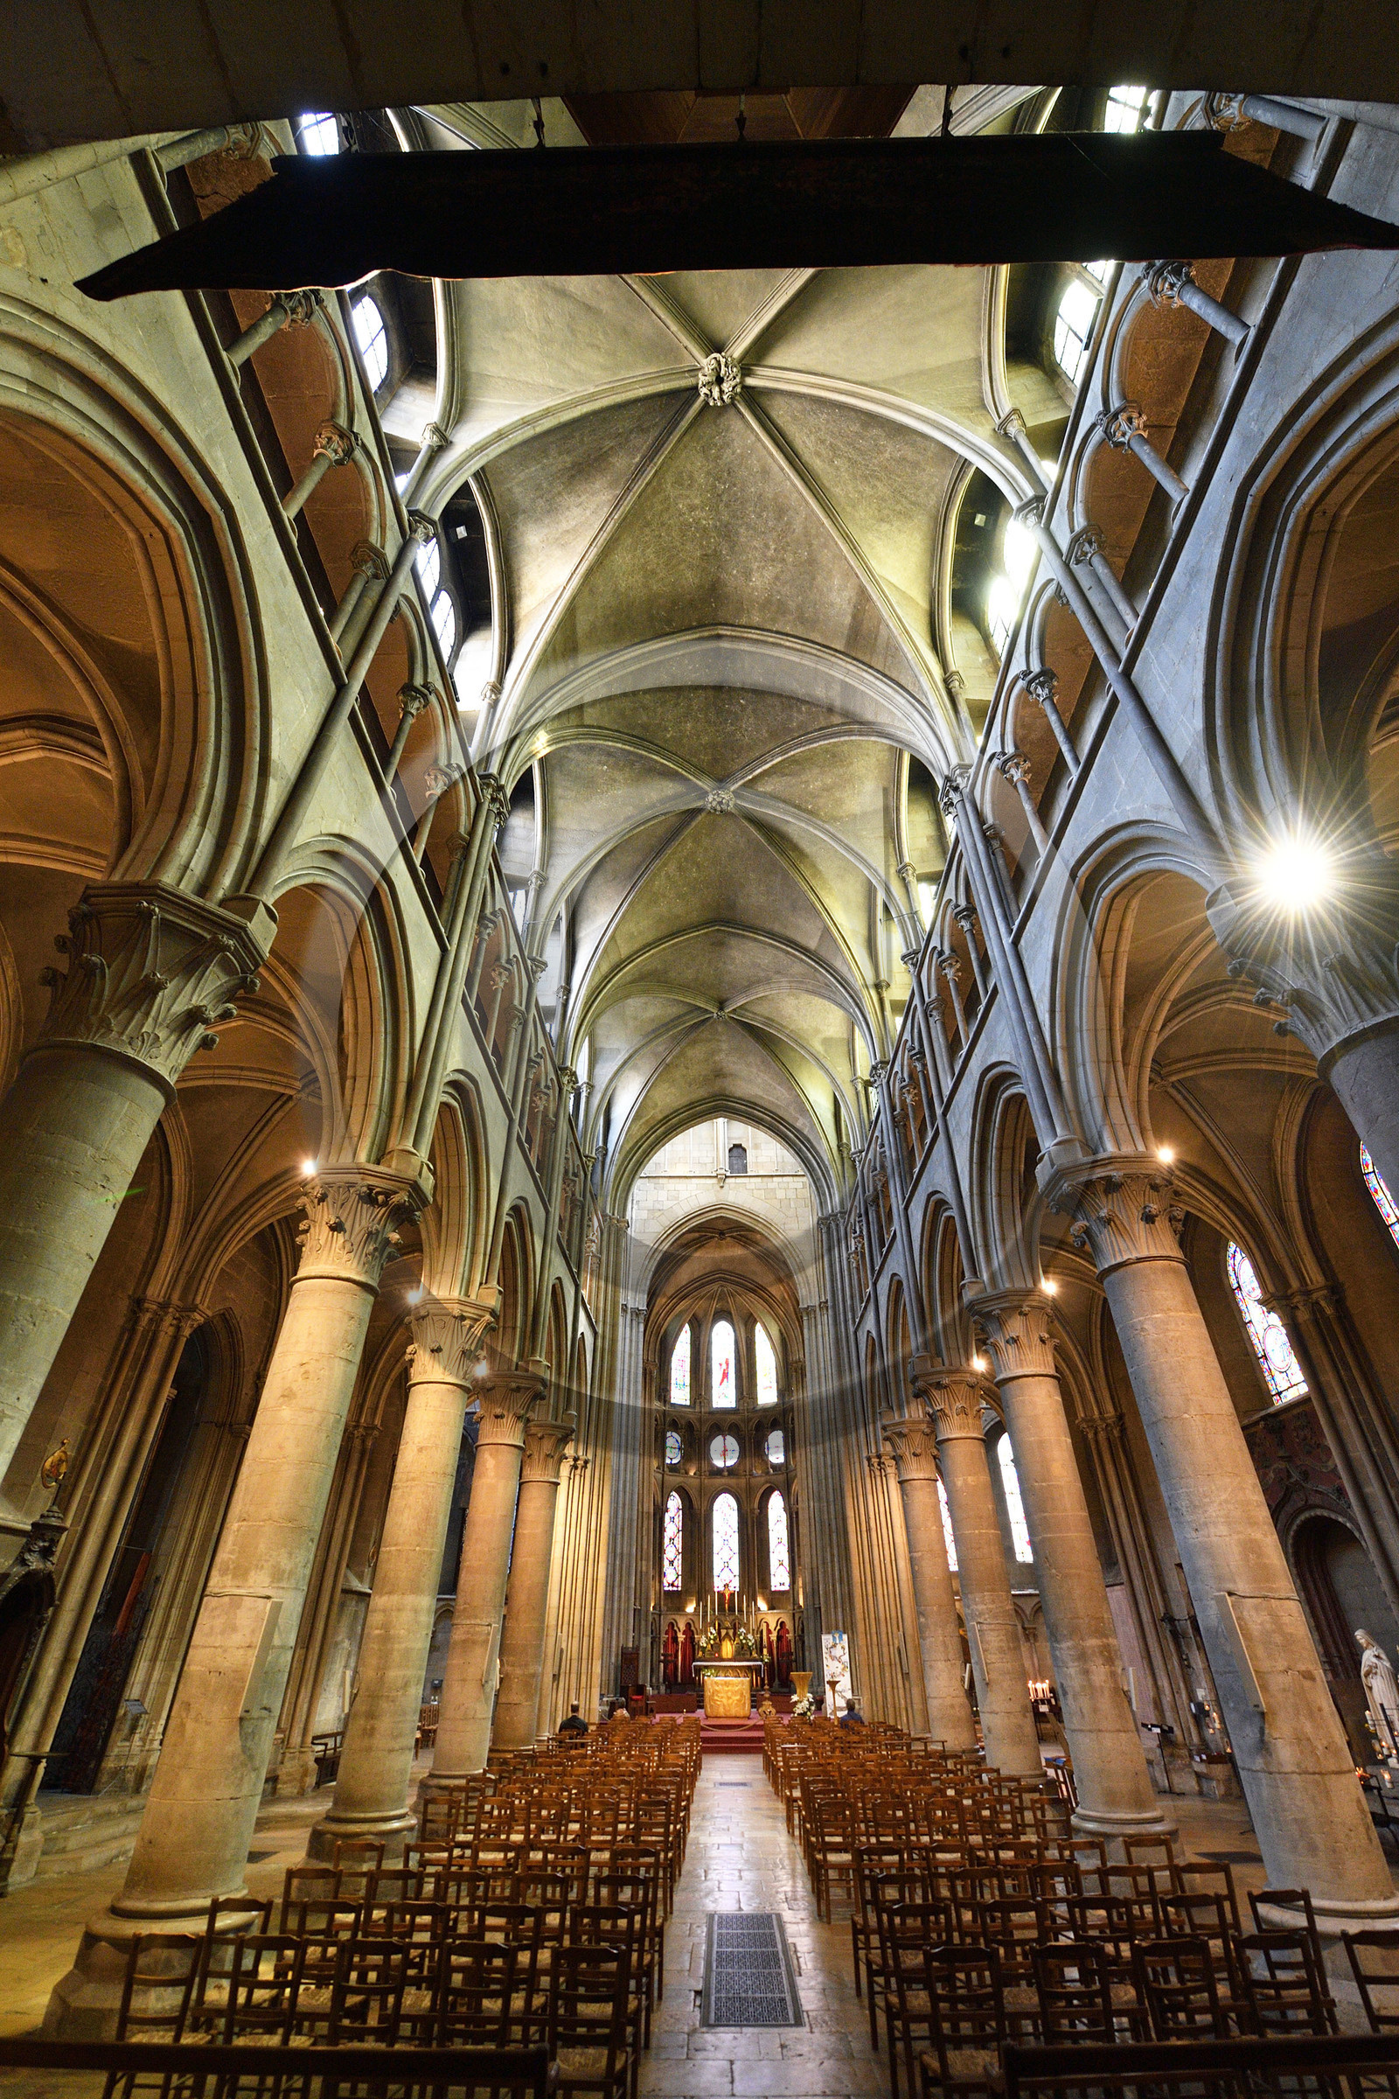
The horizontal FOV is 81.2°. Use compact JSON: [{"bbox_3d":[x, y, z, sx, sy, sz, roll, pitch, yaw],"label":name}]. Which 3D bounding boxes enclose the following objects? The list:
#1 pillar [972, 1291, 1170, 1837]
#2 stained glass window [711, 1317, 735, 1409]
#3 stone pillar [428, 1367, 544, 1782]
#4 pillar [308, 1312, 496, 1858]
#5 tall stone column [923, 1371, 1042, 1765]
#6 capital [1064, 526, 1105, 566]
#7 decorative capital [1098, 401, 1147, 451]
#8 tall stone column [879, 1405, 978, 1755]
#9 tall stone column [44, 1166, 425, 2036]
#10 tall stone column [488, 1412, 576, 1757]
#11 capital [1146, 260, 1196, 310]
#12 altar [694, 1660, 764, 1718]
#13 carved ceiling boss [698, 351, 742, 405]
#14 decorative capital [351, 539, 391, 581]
[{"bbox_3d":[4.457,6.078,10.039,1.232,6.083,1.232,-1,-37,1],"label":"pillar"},{"bbox_3d":[1.198,15.745,41.103,1.155,4.325,0.192,-1,-37,1],"label":"stained glass window"},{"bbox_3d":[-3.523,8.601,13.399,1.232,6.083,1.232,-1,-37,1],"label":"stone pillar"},{"bbox_3d":[-4.229,7.328,12.063,1.550,6.840,1.550,-1,-35,1],"label":"pillar"},{"bbox_3d":[5.380,9.857,15.507,1.550,6.840,1.550,-1,-35,1],"label":"tall stone column"},{"bbox_3d":[4.208,-5.434,8.852,0.354,0.347,0.354,-1,-37,1],"label":"capital"},{"bbox_3d":[4.461,-6.558,8.601,0.390,0.330,0.390,-1,-35,1],"label":"decorative capital"},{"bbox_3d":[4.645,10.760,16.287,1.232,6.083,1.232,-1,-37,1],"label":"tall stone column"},{"bbox_3d":[-3.707,4.031,7.250,1.371,6.145,1.371,-1,-37,1],"label":"tall stone column"},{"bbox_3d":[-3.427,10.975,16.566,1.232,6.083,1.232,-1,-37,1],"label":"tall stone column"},{"bbox_3d":[4.384,-7.123,7.599,0.390,0.330,0.390,-1,-35,1],"label":"capital"},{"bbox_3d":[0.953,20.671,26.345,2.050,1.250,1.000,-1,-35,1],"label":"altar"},{"bbox_3d":[0.324,-10.593,12.906,0.680,0.360,0.680,-1,-35,1],"label":"carved ceiling boss"},{"bbox_3d":[-3.947,-5.869,9.818,0.390,0.330,0.390,-1,-35,1],"label":"decorative capital"}]

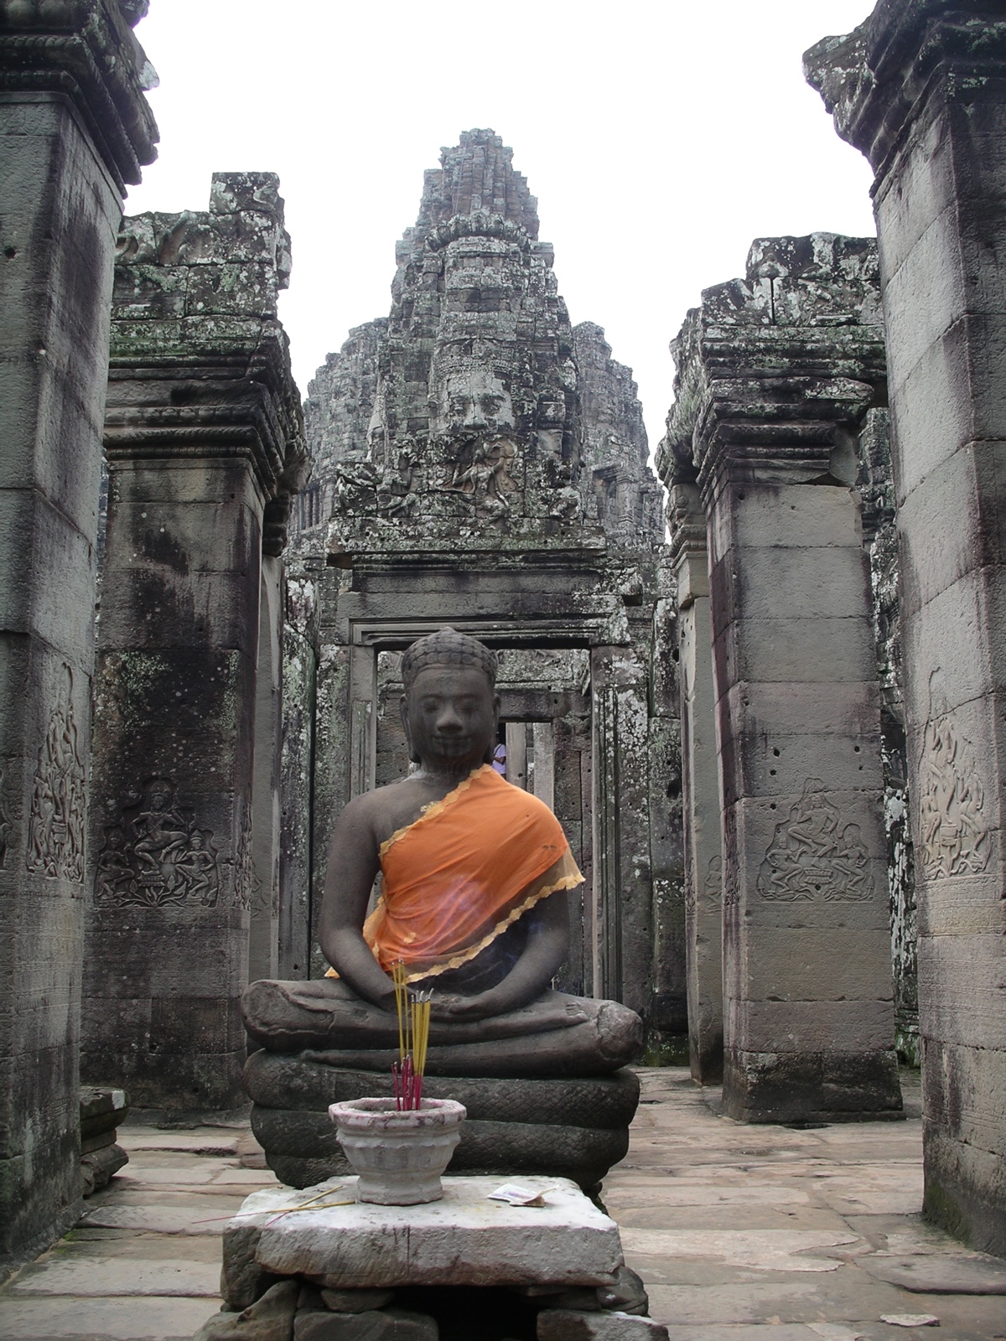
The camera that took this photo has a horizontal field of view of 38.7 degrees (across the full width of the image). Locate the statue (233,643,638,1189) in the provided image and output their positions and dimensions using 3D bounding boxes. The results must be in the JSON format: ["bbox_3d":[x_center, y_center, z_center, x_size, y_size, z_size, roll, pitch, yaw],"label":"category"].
[{"bbox_3d":[-0.147,0.547,3.560,0.960,1.320,0.630,-1,-10,4],"label":"statue"}]

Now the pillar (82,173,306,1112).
[{"bbox_3d":[-1.500,-0.199,6.950,0.950,4.400,0.950,0,-10,0],"label":"pillar"}]

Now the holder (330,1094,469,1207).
[{"bbox_3d":[-0.172,0.783,2.357,0.220,0.150,0.220,0,-10,0],"label":"holder"}]

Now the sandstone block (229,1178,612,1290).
[{"bbox_3d":[-0.115,0.894,2.296,0.580,0.100,0.430,0,-10,0],"label":"sandstone block"}]

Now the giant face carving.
[{"bbox_3d":[-0.650,-5.410,30.071,1.800,2.000,0.900,0,-10,0],"label":"giant face carving"}]

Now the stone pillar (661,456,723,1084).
[{"bbox_3d":[1.300,0.528,8.138,0.850,3.500,0.700,0,-10,0],"label":"stone pillar"}]

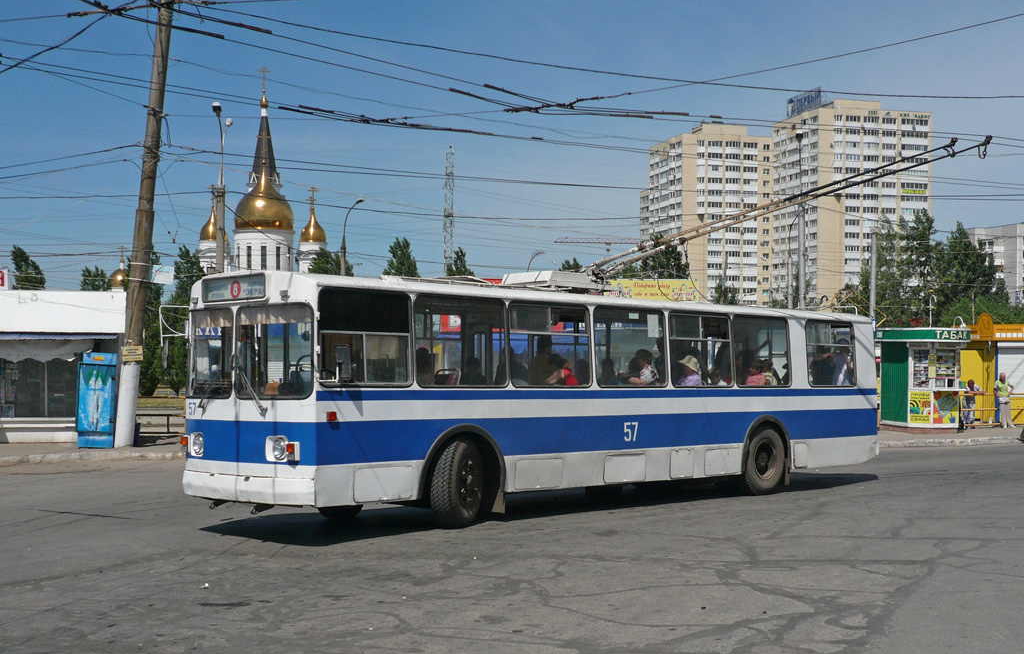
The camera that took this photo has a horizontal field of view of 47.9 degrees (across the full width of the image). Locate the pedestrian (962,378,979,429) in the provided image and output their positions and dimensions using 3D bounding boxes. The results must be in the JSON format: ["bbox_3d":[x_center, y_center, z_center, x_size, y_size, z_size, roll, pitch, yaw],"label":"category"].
[{"bbox_3d":[13.650,2.310,34.300,0.520,1.470,0.500,1,-1,-9],"label":"pedestrian"}]

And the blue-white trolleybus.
[{"bbox_3d":[1.230,0.890,16.250,2.500,3.100,11.800,-3,-4,45],"label":"blue-white trolleybus"}]

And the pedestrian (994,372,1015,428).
[{"bbox_3d":[14.800,2.210,34.600,0.580,1.660,0.400,1,-1,-13],"label":"pedestrian"}]

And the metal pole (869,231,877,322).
[{"bbox_3d":[18.100,-0.500,58.000,0.280,8.500,0.280,0,-1,0],"label":"metal pole"}]

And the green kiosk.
[{"bbox_3d":[11.740,1.500,33.100,2.200,2.950,2.100,0,-1,-5],"label":"green kiosk"}]

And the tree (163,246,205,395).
[{"bbox_3d":[-16.500,-0.350,58.000,2.300,7.500,2.300,0,-1,0],"label":"tree"}]

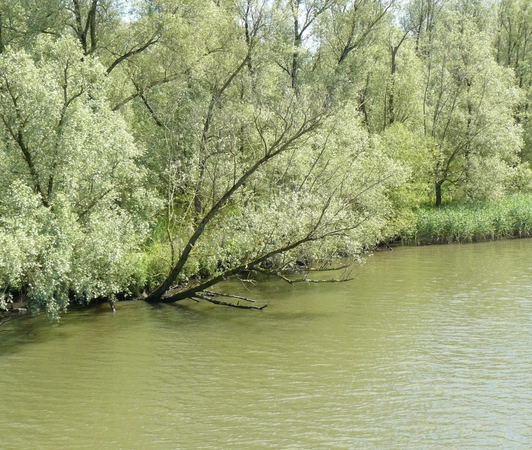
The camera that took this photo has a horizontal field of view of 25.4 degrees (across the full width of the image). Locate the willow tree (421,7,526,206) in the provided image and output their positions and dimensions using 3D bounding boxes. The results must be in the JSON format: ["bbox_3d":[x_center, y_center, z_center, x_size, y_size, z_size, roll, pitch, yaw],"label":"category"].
[{"bbox_3d":[11.300,-6.300,64.000,5.700,11.400,5.500,1,5,10],"label":"willow tree"}]

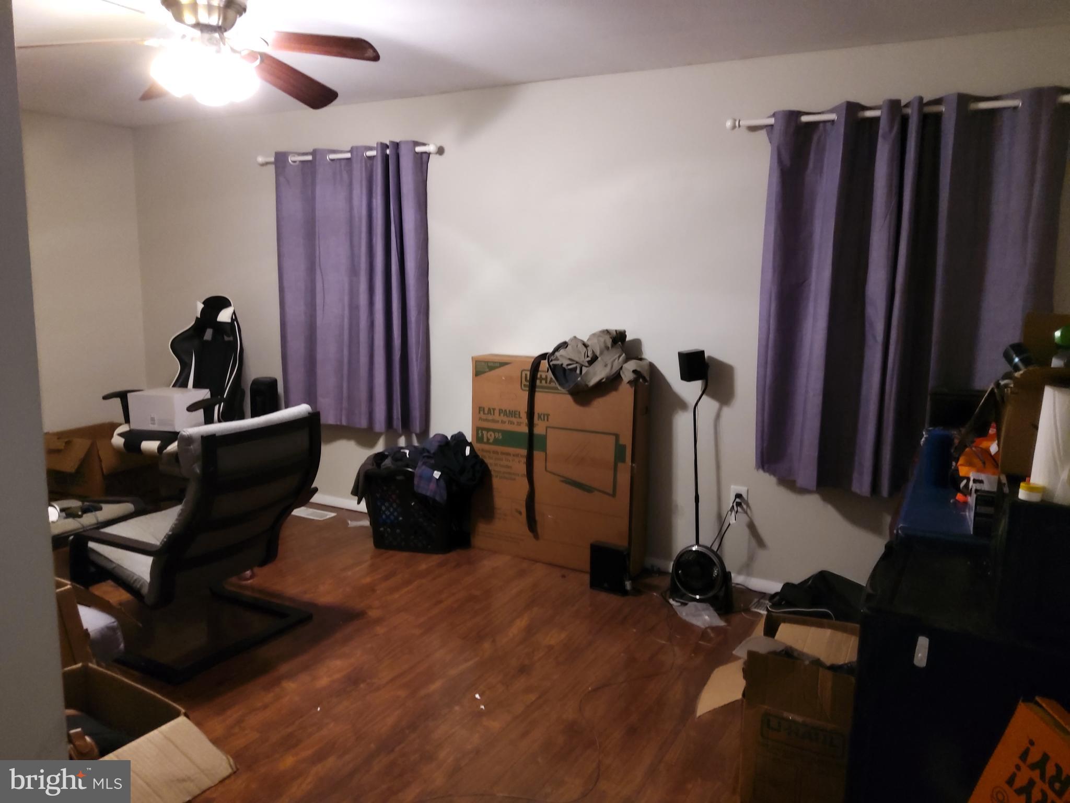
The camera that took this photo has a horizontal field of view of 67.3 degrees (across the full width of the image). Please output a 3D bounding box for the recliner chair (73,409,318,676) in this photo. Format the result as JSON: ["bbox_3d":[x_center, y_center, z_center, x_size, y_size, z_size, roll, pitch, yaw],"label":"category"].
[{"bbox_3d":[-1.294,0.480,3.182,0.760,0.920,0.690,5,9,26],"label":"recliner chair"}]

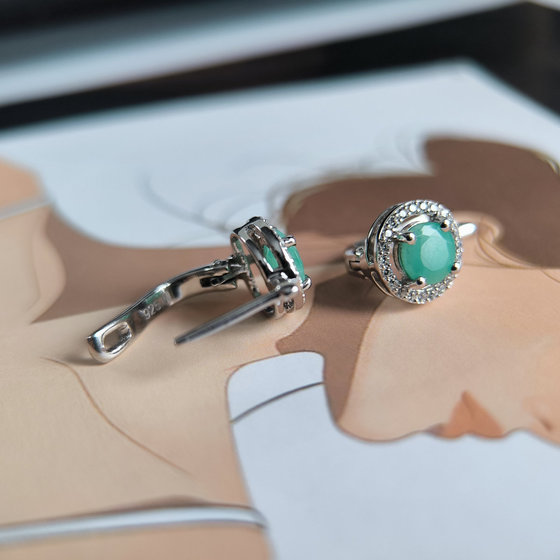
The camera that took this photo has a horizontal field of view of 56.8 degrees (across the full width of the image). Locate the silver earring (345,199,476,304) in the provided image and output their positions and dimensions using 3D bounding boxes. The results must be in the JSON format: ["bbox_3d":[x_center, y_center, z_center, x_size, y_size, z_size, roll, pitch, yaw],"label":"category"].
[{"bbox_3d":[0.015,-0.004,0.058,0.016,0.011,0.012,-17,9,-19],"label":"silver earring"}]

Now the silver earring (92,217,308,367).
[{"bbox_3d":[-0.008,0.003,0.050,0.021,0.011,0.012,-25,46,-12],"label":"silver earring"}]

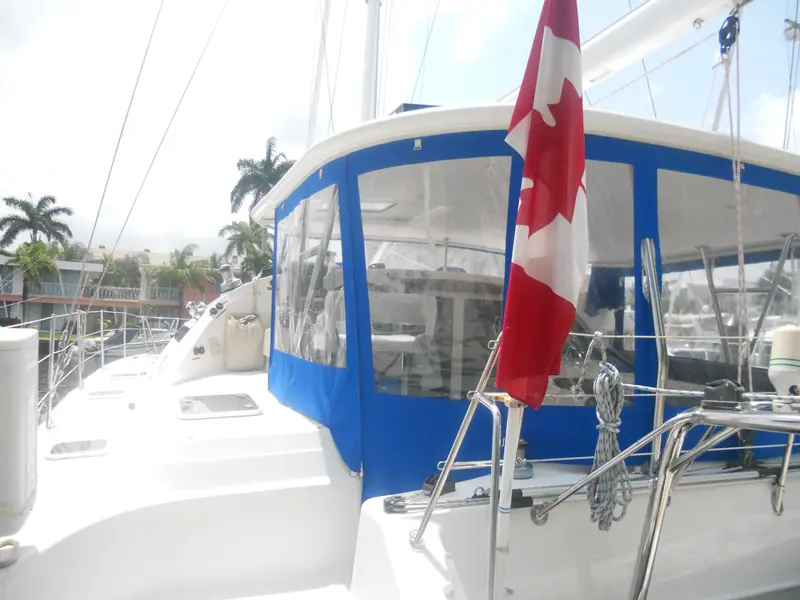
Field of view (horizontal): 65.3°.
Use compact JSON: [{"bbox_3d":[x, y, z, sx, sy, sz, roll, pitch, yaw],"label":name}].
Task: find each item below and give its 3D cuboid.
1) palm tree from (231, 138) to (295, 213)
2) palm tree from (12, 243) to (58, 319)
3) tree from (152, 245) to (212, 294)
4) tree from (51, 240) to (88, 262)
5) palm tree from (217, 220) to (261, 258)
[{"bbox_3d":[-11.730,-5.620,54.000,6.200,17.050,6.200,1,-1,0],"label":"palm tree"},{"bbox_3d":[-27.450,-0.980,47.000,3.700,7.000,3.700,1,-1,0],"label":"palm tree"},{"bbox_3d":[-16.730,-0.770,48.000,4.700,6.850,4.700,1,-1,0],"label":"tree"},{"bbox_3d":[-30.100,-1.280,57.000,3.500,8.310,3.500,1,-1,0],"label":"tree"},{"bbox_3d":[-13.040,-1.920,52.000,4.200,9.420,4.200,1,-1,0],"label":"palm tree"}]

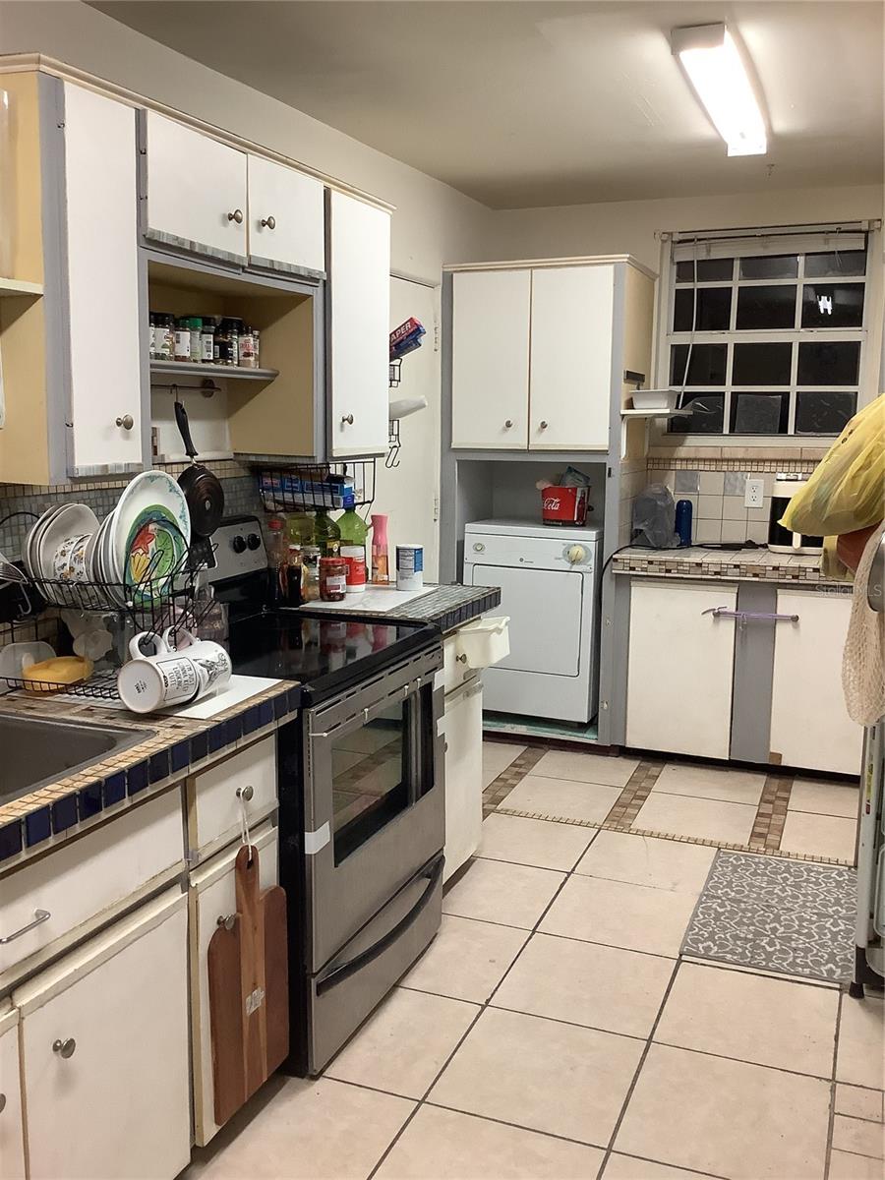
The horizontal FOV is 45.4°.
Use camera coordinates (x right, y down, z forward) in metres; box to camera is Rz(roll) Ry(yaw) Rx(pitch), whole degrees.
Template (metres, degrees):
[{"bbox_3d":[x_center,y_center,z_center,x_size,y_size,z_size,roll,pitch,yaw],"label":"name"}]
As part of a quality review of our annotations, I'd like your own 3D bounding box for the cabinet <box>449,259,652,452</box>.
[{"bbox_3d":[0.480,-1.018,4.688,0.768,0.774,0.591,4,10,21],"label":"cabinet"}]

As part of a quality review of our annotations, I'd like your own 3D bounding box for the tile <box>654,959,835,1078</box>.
[{"bbox_3d":[0.772,1.074,2.661,0.412,0.012,0.414,4,10,21],"label":"tile"}]

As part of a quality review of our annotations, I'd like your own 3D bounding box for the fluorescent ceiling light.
[{"bbox_3d":[0.876,-1.501,3.248,0.132,0.055,1.199,4,10,21],"label":"fluorescent ceiling light"}]

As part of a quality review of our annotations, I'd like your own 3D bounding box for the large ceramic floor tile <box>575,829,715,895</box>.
[{"bbox_3d":[0.696,0.922,3.584,0.412,0.012,0.414,4,10,21],"label":"large ceramic floor tile"}]

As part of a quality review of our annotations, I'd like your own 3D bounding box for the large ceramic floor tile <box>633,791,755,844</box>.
[{"bbox_3d":[0.948,0.847,3.928,0.409,0.010,0.397,4,10,21],"label":"large ceramic floor tile"}]

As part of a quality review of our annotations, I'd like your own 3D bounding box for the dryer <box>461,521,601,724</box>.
[{"bbox_3d":[0.466,0.126,4.943,0.596,0.886,0.501,4,10,21],"label":"dryer"}]

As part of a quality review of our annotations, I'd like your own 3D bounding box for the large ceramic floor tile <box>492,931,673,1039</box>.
[{"bbox_3d":[0.374,1.019,2.741,0.400,0.010,0.400,4,10,22],"label":"large ceramic floor tile"}]

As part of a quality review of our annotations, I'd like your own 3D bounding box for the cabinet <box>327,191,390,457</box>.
[{"bbox_3d":[-0.385,-0.771,3.160,0.329,0.721,0.383,4,10,22],"label":"cabinet"}]

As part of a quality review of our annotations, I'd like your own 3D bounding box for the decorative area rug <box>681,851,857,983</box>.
[{"bbox_3d":[1.013,0.947,3.139,0.470,0.010,0.770,4,10,22],"label":"decorative area rug"}]

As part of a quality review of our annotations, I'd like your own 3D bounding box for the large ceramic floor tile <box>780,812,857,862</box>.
[{"bbox_3d":[1.440,0.892,3.791,0.407,0.012,0.391,4,10,21],"label":"large ceramic floor tile"}]

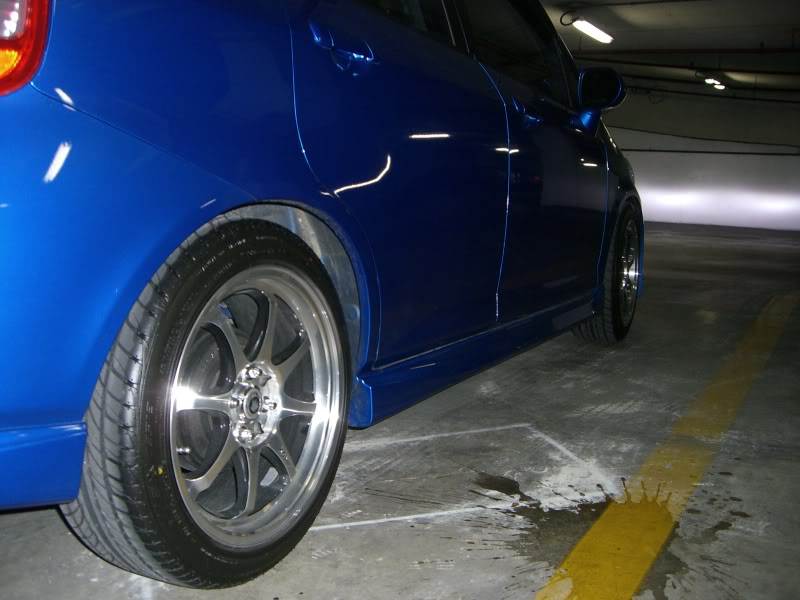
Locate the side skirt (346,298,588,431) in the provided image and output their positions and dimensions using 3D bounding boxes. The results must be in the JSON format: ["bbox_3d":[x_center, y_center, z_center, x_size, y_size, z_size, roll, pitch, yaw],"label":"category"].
[{"bbox_3d":[0.289,0.098,2.452,0.100,0.115,1.670,4,8,27],"label":"side skirt"}]

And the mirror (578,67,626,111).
[{"bbox_3d":[0.679,-0.708,2.946,0.160,0.143,0.100,4,8,27],"label":"mirror"}]

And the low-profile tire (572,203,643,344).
[{"bbox_3d":[0.835,-0.119,3.578,0.195,0.580,0.580,3,8,25],"label":"low-profile tire"}]

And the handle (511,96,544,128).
[{"bbox_3d":[0.352,-0.516,2.415,0.045,0.055,0.205,4,2,27],"label":"handle"}]

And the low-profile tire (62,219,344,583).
[{"bbox_3d":[-0.290,0.159,1.423,0.195,0.580,0.580,4,8,27],"label":"low-profile tire"}]

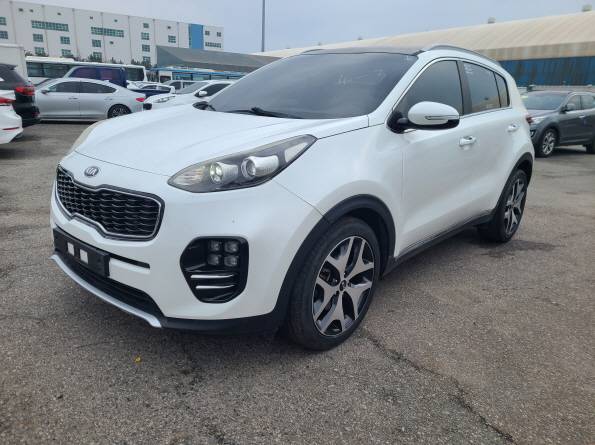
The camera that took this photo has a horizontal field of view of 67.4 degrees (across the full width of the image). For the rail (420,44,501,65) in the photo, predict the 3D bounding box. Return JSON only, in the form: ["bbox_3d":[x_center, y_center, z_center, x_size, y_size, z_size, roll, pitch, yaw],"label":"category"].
[{"bbox_3d":[1.339,-1.280,3.456,0.070,0.100,1.650,16,21,39],"label":"rail"}]

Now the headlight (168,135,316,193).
[{"bbox_3d":[-0.199,-0.252,1.977,0.370,0.260,0.630,16,21,39],"label":"headlight"}]

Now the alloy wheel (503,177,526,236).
[{"bbox_3d":[1.935,-0.157,4.150,0.180,0.520,0.520,16,21,39],"label":"alloy wheel"}]

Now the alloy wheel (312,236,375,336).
[{"bbox_3d":[0.172,0.302,2.290,0.190,0.512,0.512,16,21,40],"label":"alloy wheel"}]

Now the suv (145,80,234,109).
[{"bbox_3d":[-3.048,-4.305,16.056,4.500,1.660,1.860,-6,18,-29],"label":"suv"}]

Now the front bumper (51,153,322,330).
[{"bbox_3d":[-0.800,0.014,2.339,1.830,0.740,0.700,16,21,39],"label":"front bumper"}]

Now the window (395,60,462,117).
[{"bbox_3d":[0.846,-0.863,2.806,0.150,0.380,1.060,16,21,39],"label":"window"}]

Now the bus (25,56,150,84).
[{"bbox_3d":[-18.736,-12.183,38.200,11.000,3.400,2.500,-1,16,-14],"label":"bus"}]

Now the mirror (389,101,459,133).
[{"bbox_3d":[0.715,-0.568,2.407,0.260,0.170,0.220,16,21,39],"label":"mirror"}]

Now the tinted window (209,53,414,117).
[{"bbox_3d":[0.051,-0.947,2.998,1.400,0.140,0.930,16,49,39],"label":"tinted window"}]

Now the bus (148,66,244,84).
[{"bbox_3d":[-8.804,-13.106,43.200,11.000,3.250,2.500,-4,17,-21],"label":"bus"}]

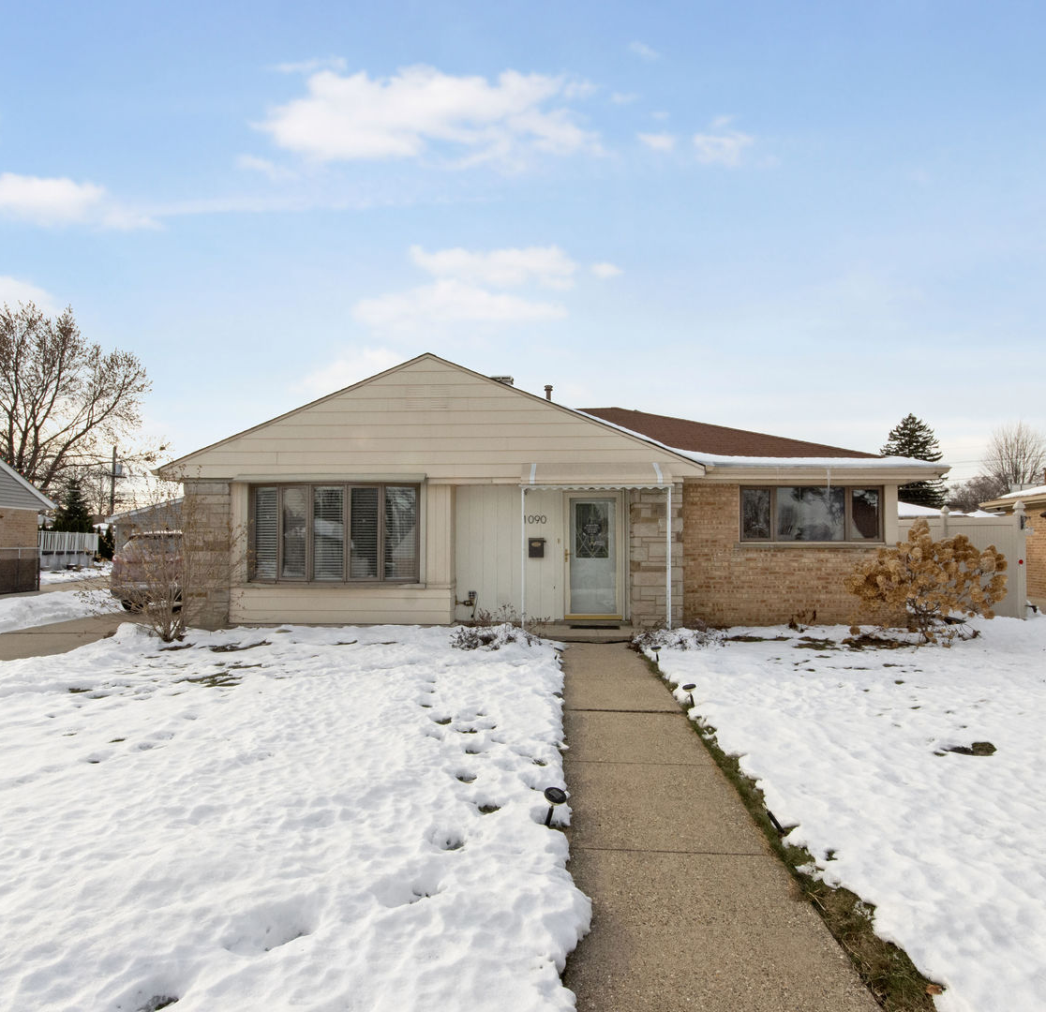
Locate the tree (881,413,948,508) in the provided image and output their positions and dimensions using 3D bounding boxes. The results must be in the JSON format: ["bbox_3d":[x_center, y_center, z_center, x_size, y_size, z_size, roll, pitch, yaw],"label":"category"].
[{"bbox_3d":[22.100,-0.840,36.000,4.200,8.900,4.200,0,-3,2],"label":"tree"}]

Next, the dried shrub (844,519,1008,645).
[{"bbox_3d":[5.390,1.020,8.450,1.900,1.670,1.700,0,-3,2],"label":"dried shrub"}]

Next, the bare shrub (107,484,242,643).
[{"bbox_3d":[-4.720,0.740,8.600,1.700,2.200,1.600,0,-3,2],"label":"bare shrub"}]

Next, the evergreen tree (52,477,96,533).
[{"bbox_3d":[-25.600,0.980,36.000,2.300,5.200,2.300,0,-3,2],"label":"evergreen tree"}]

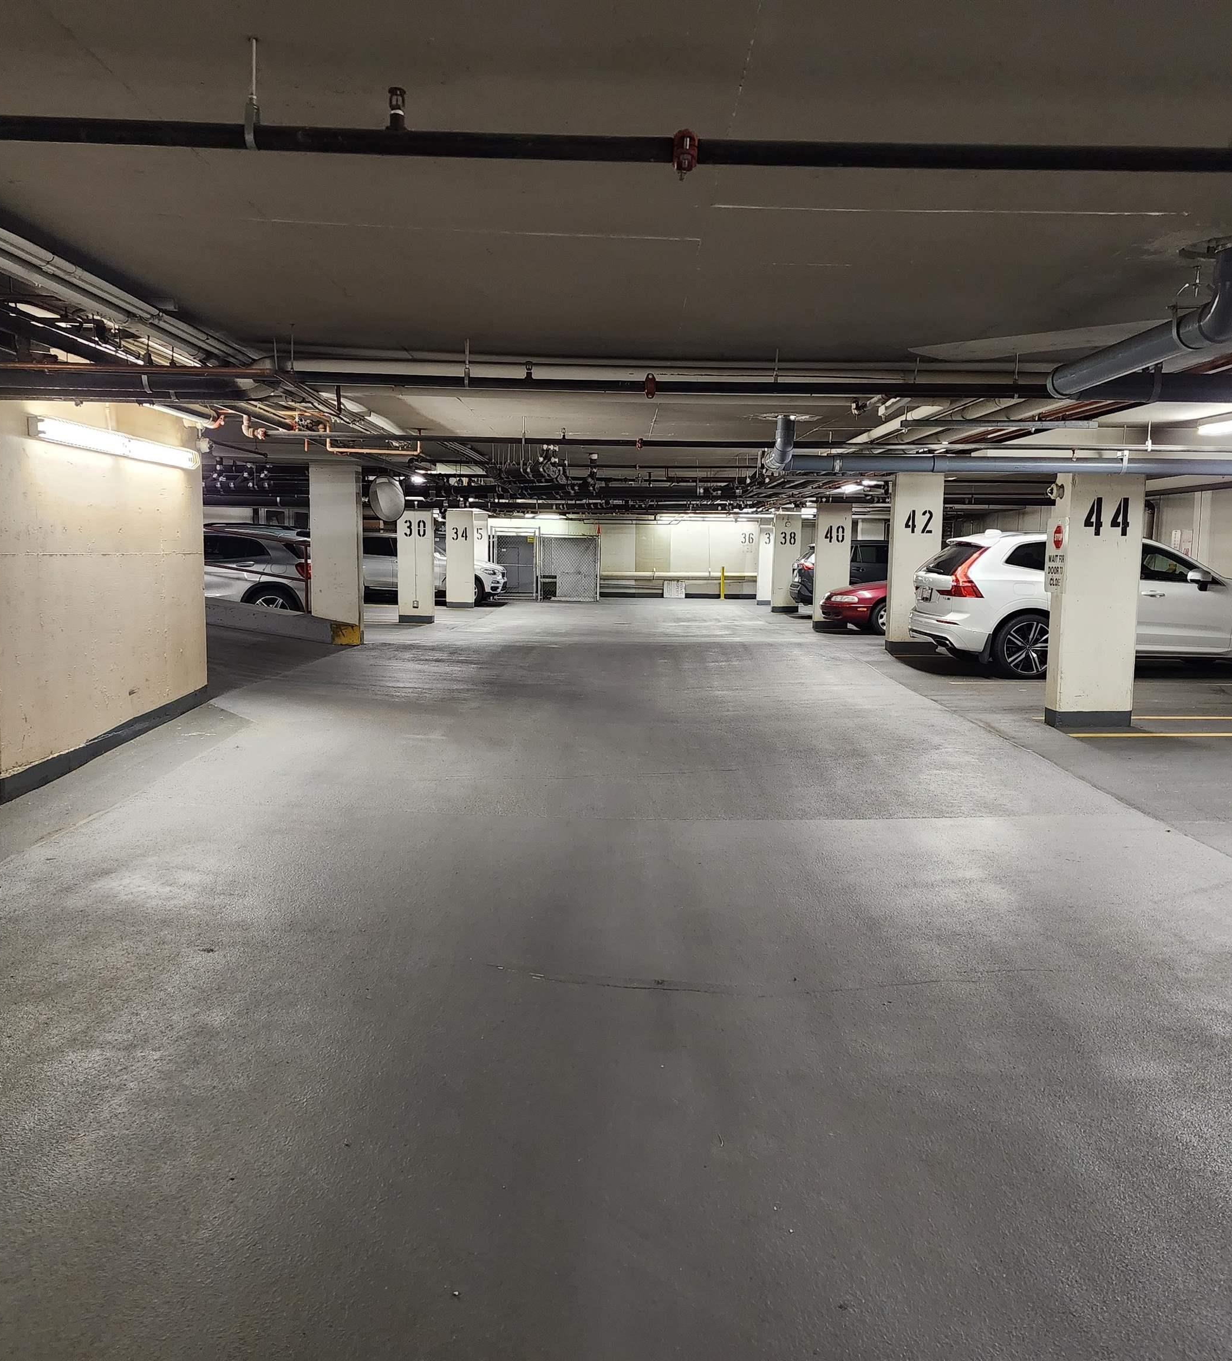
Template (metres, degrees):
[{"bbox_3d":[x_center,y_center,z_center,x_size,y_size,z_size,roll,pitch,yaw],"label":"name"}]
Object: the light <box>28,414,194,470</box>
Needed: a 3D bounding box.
[{"bbox_3d":[-3.245,-1.557,8.043,0.090,0.130,2.520,1,6,0],"label":"light"}]

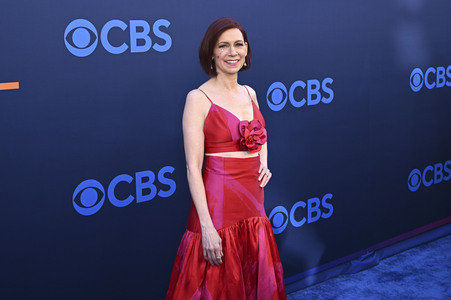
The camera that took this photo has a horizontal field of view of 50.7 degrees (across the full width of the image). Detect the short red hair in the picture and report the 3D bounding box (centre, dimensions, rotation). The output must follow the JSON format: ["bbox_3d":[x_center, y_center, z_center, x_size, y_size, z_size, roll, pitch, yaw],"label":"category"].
[{"bbox_3d":[0.000,-0.424,1.960,0.210,0.236,0.225,-5,9,-15],"label":"short red hair"}]

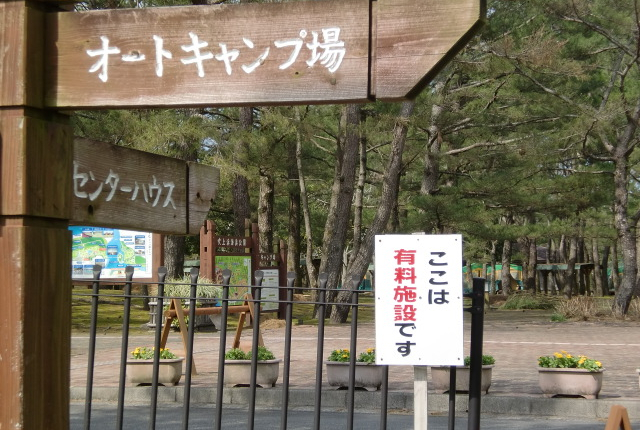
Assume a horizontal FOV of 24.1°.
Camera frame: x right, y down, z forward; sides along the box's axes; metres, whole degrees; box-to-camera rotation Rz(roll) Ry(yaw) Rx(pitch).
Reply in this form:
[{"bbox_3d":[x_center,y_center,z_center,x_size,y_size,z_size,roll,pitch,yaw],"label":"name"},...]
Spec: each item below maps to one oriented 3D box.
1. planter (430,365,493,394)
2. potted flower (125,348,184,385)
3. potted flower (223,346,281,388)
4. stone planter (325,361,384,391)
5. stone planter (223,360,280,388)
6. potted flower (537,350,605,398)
[{"bbox_3d":[1.403,1.614,14.729,0.634,0.281,0.287,-1,-2,18],"label":"planter"},{"bbox_3d":[-1.728,1.594,15.755,0.634,0.389,0.287,-1,-2,18],"label":"potted flower"},{"bbox_3d":[-0.691,1.566,15.416,0.634,0.423,0.287,-1,-2,18],"label":"potted flower"},{"bbox_3d":[0.359,1.626,15.070,0.634,0.281,0.287,-1,-2,18],"label":"stone planter"},{"bbox_3d":[-0.691,1.637,15.414,0.634,0.281,0.287,-1,-2,18],"label":"stone planter"},{"bbox_3d":[2.421,1.521,14.399,0.634,0.445,0.287,-1,-2,18],"label":"potted flower"}]

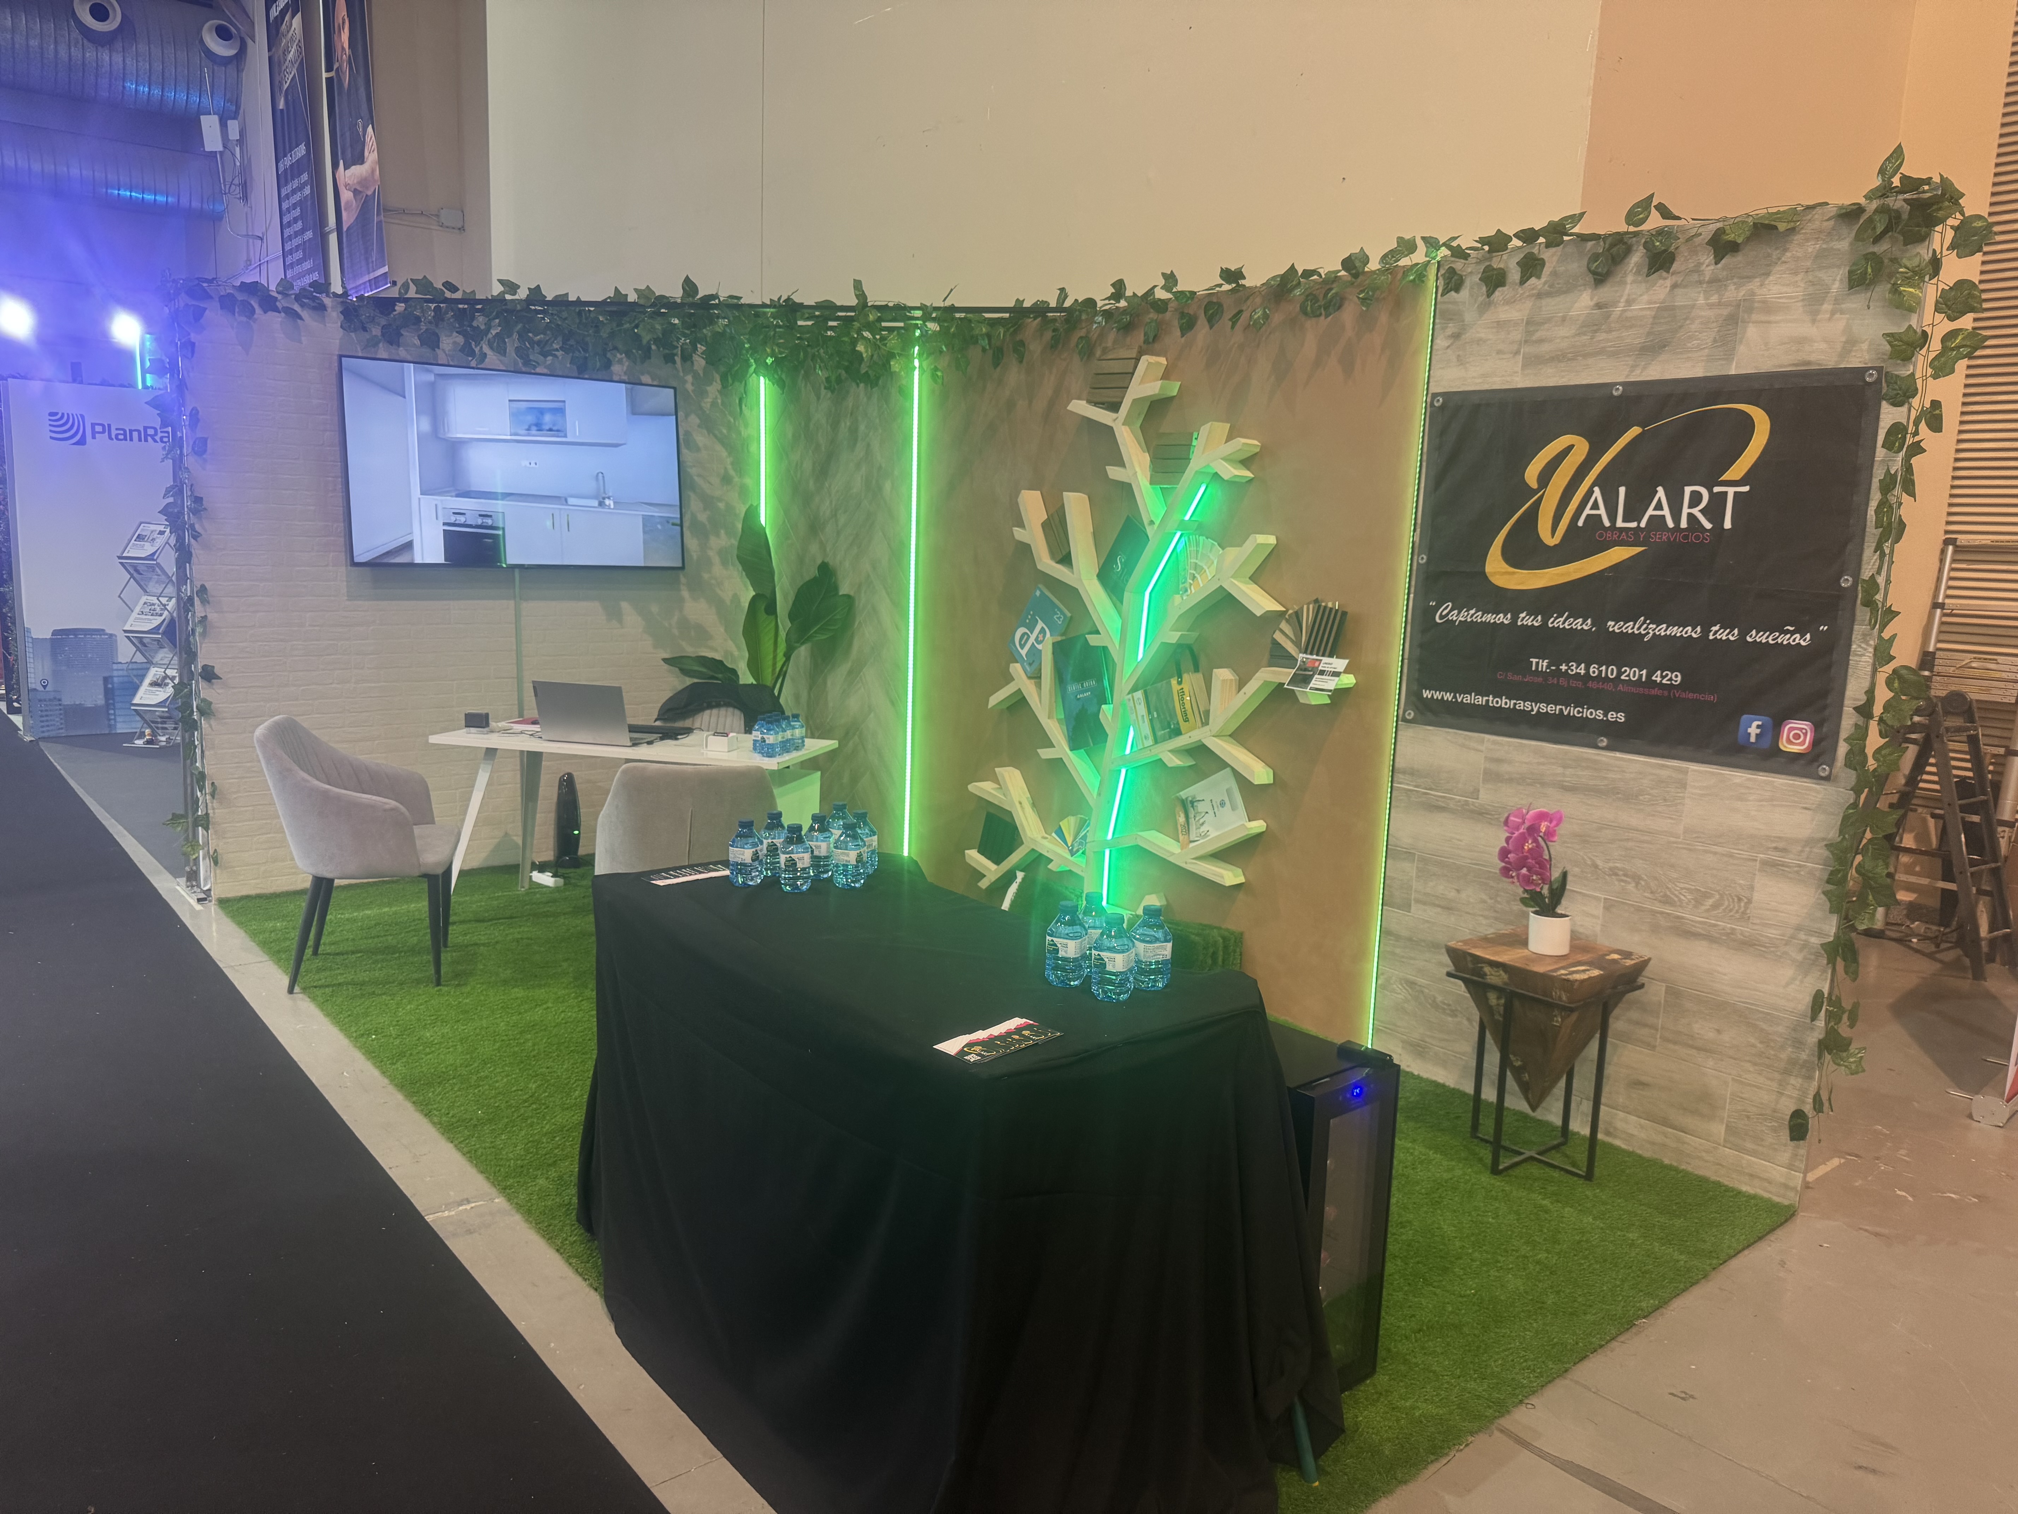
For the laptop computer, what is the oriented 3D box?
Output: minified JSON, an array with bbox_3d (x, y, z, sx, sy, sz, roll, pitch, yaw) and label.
[{"bbox_3d":[-1.575,-0.180,5.372,0.360,0.234,0.310,4,9,12],"label":"laptop computer"}]

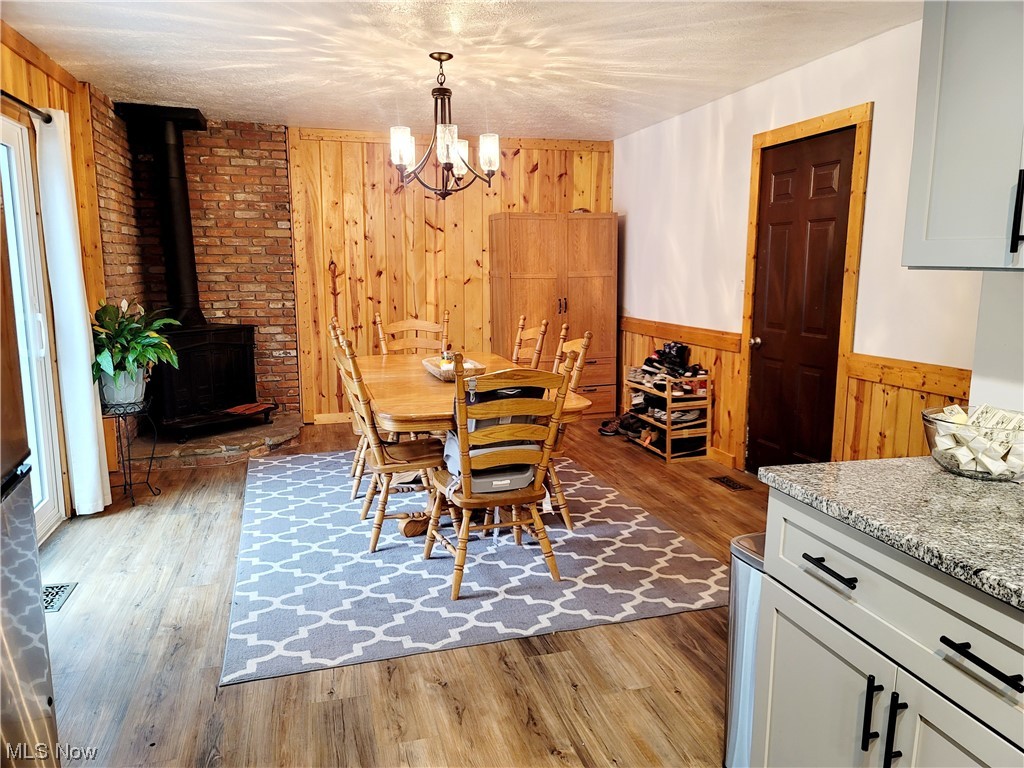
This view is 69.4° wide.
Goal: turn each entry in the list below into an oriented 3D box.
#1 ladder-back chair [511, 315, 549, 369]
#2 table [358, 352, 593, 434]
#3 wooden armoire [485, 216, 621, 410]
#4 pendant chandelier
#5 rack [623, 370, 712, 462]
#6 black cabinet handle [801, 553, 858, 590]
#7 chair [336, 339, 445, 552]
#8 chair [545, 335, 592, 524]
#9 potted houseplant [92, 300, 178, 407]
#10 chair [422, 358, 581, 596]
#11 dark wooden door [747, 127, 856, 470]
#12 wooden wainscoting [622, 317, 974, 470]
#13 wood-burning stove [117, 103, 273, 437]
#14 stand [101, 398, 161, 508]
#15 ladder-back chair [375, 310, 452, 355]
[{"bbox_3d":[-0.116,0.104,4.688,0.573,1.040,0.515,-3,10,-15],"label":"ladder-back chair"},{"bbox_3d":[-0.334,0.339,4.138,0.970,0.760,2.070,-3,10,-15],"label":"table"},{"bbox_3d":[0.370,-0.601,6.616,1.020,1.795,0.525,-3,10,-15],"label":"wooden armoire"},{"bbox_3d":[-0.373,-1.398,4.059,0.620,0.752,0.610,-3,10,-15],"label":"pendant chandelier"},{"bbox_3d":[1.134,0.193,5.397,0.350,0.595,0.640,-4,10,-21],"label":"rack"},{"bbox_3d":[0.643,0.374,1.486,0.032,0.011,0.154,-3,10,-15],"label":"black cabinet handle"},{"bbox_3d":[-0.565,0.250,3.709,0.560,1.020,0.500,-3,10,-18],"label":"chair"},{"bbox_3d":[0.086,0.220,3.995,0.573,1.040,0.515,-2,10,-10],"label":"chair"},{"bbox_3d":[-2.199,-0.171,4.299,0.520,0.650,0.520,-3,10,-15],"label":"potted houseplant"},{"bbox_3d":[-0.080,0.333,3.190,0.500,1.020,0.570,-3,10,-19],"label":"chair"},{"bbox_3d":[1.663,-0.370,4.333,0.050,2.040,0.810,-3,10,-17],"label":"dark wooden door"},{"bbox_3d":[1.468,0.103,5.005,0.050,0.896,3.650,-3,10,-17],"label":"wooden wainscoting"},{"bbox_3d":[-2.403,-0.814,5.532,0.720,2.328,0.880,5,11,30],"label":"wood-burning stove"},{"bbox_3d":[-2.214,0.386,4.290,0.290,0.570,0.290,-3,10,-17],"label":"stand"},{"bbox_3d":[-0.623,0.044,5.056,0.515,1.040,0.573,-3,10,-17],"label":"ladder-back chair"}]

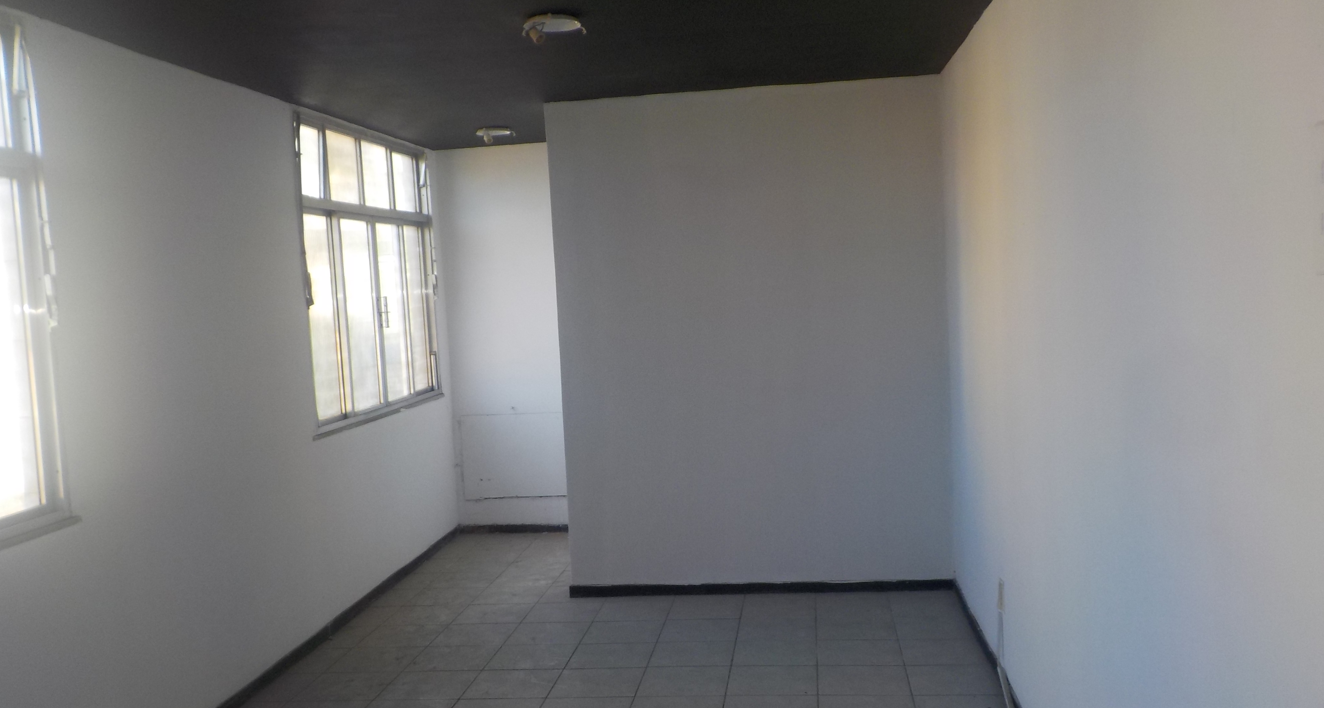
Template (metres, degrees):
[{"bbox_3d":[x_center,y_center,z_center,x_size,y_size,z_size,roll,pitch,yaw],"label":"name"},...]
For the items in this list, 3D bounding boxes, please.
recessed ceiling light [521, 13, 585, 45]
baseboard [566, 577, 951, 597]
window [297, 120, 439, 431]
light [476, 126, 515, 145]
[{"bbox_3d":[-0.372,-1.108,3.928,0.205,0.076,0.200,-3,4,7],"label":"recessed ceiling light"},{"bbox_3d":[0.481,1.176,5.753,1.920,0.062,0.018,-3,4,7],"label":"baseboard"},{"bbox_3d":[-1.573,-0.432,6.282,0.100,1.468,1.831,-3,4,7],"label":"window"},{"bbox_3d":[-0.957,-1.244,6.558,0.205,0.076,0.200,-3,4,7],"label":"light"}]

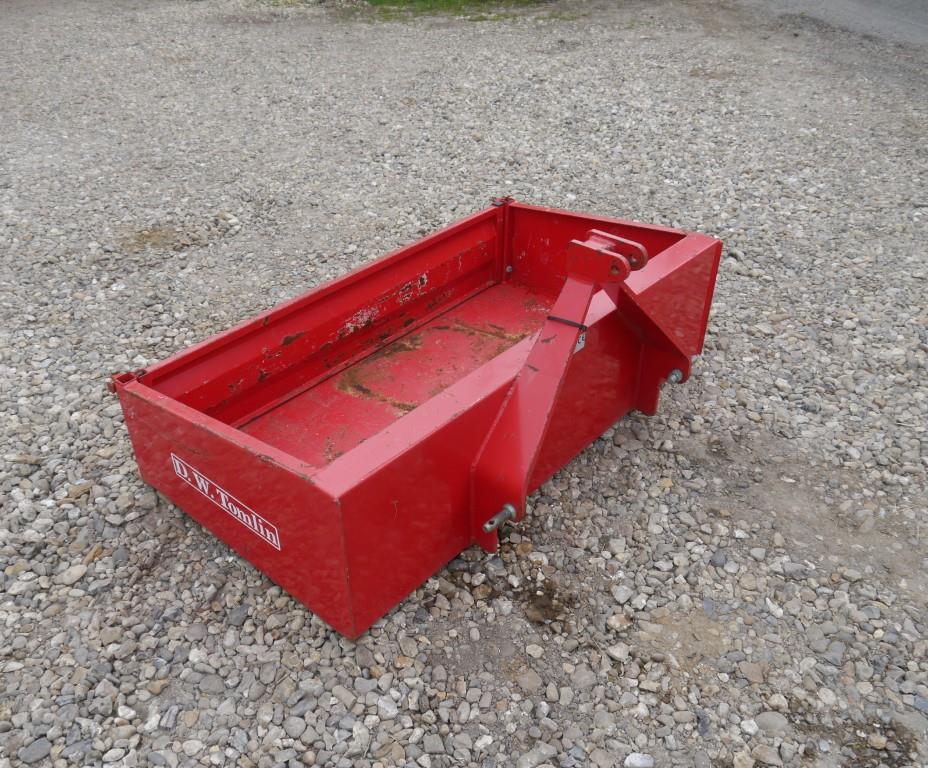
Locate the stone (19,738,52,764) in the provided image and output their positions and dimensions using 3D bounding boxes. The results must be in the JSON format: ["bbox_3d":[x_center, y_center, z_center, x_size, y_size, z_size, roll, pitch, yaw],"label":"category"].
[{"bbox_3d":[-0.792,0.682,1.534,0.058,0.030,0.042,-13,36,-20],"label":"stone"}]

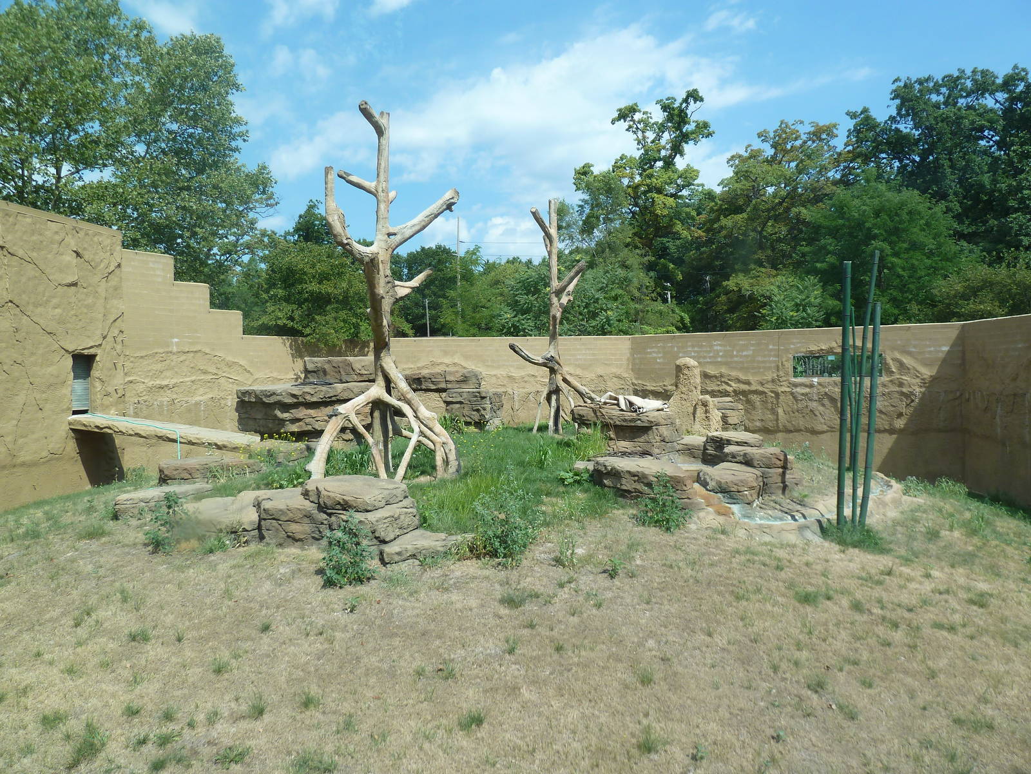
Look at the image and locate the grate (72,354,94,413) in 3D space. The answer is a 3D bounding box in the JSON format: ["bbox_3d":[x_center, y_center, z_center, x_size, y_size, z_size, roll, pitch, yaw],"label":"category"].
[{"bbox_3d":[-11.804,-0.088,20.300,0.100,1.600,0.780,0,0,14],"label":"grate"}]

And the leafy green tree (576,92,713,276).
[{"bbox_3d":[8.230,-8.500,48.000,8.900,20.500,8.500,0,0,0],"label":"leafy green tree"}]

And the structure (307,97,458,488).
[{"bbox_3d":[-2.491,-1.720,14.000,2.850,6.950,2.500,0,0,0],"label":"structure"}]

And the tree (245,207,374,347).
[{"bbox_3d":[-8.389,-2.500,30.000,5.000,9.300,5.000,0,0,0],"label":"tree"}]

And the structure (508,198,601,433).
[{"bbox_3d":[1.259,-2.120,24.000,2.900,7.600,2.500,0,0,0],"label":"structure"}]

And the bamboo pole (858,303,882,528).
[{"bbox_3d":[4.444,0.352,9.300,0.100,2.800,0.090,3,0,0],"label":"bamboo pole"}]

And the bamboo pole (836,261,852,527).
[{"bbox_3d":[4.107,0.091,9.300,0.093,3.310,0.093,1,0,0],"label":"bamboo pole"}]

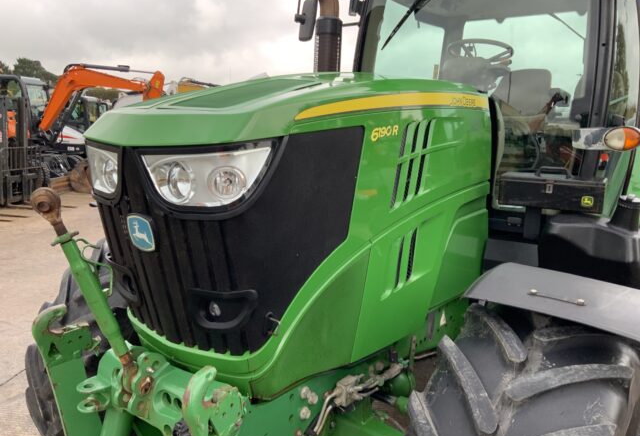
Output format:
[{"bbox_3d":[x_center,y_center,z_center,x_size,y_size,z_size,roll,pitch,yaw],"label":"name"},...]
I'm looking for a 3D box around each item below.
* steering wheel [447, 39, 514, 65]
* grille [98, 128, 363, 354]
[{"bbox_3d":[1.035,-1.061,3.464,0.410,0.070,0.410,7,0,37],"label":"steering wheel"},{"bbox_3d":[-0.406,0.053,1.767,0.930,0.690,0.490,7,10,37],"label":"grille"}]

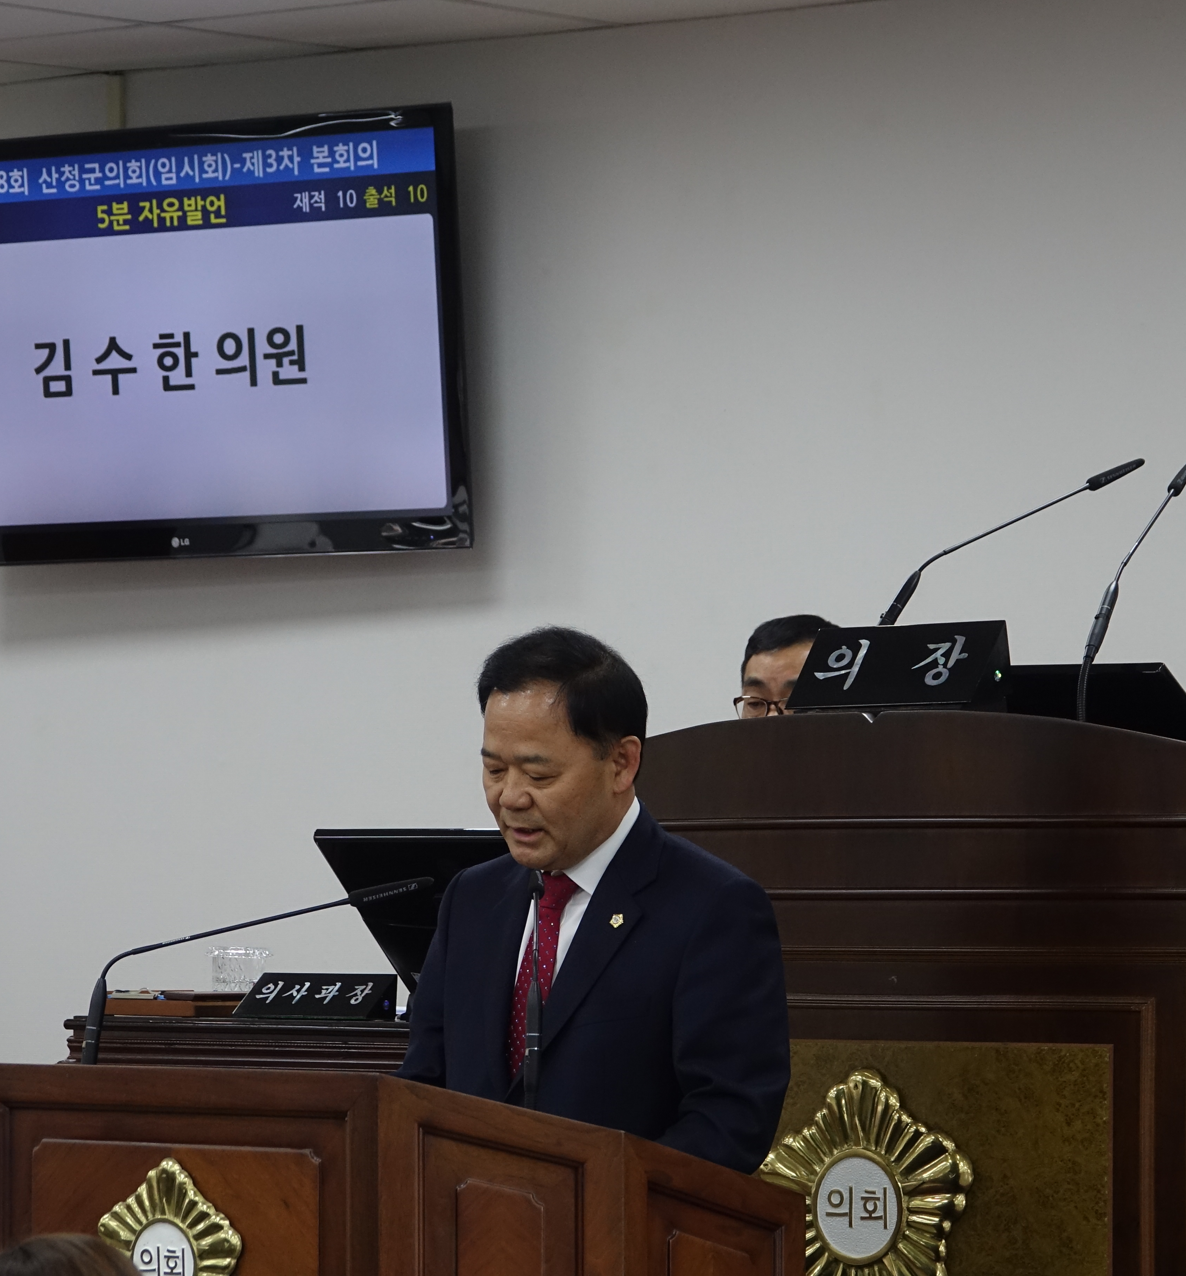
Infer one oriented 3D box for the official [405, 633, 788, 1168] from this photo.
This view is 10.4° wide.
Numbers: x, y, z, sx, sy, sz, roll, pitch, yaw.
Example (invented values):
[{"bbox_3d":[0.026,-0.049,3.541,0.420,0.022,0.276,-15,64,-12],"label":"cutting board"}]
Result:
[{"bbox_3d":[0.000,0.820,7.087,0.520,1.668,0.370,-1,-2,38],"label":"official"}]

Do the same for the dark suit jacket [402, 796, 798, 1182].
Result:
[{"bbox_3d":[-0.002,0.569,7.092,0.520,0.770,0.350,-1,-2,38],"label":"dark suit jacket"}]

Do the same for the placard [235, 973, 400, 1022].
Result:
[{"bbox_3d":[-0.346,0.448,8.181,0.217,0.055,0.062,-1,-2,38],"label":"placard"}]

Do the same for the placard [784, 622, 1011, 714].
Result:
[{"bbox_3d":[0.358,0.034,7.618,0.263,0.098,0.085,-1,-2,38],"label":"placard"}]

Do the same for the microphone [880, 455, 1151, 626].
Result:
[{"bbox_3d":[0.501,-0.057,7.914,0.510,0.337,0.040,1,-2,-42],"label":"microphone"}]

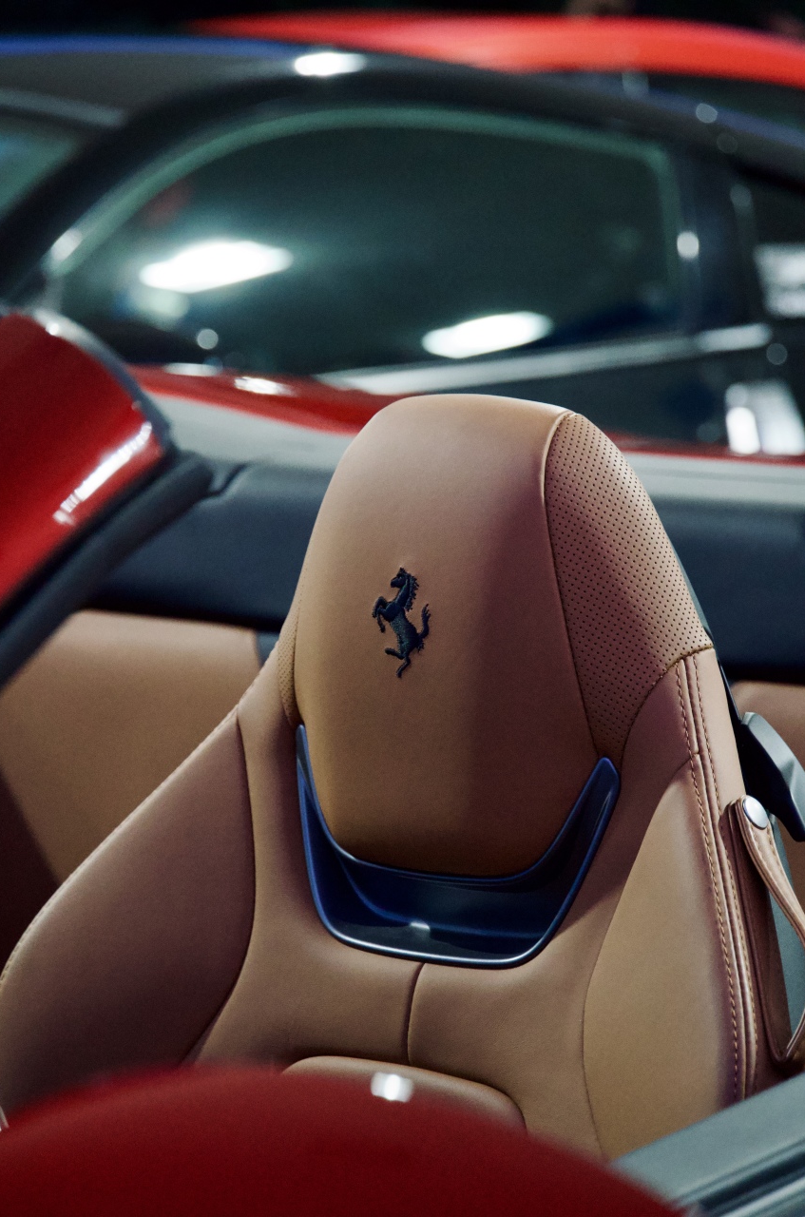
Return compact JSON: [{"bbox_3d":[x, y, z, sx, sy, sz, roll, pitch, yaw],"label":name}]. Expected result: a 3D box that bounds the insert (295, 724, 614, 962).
[{"bbox_3d":[0.030,0.148,2.803,0.224,0.146,0.050,5,-7,29],"label":"insert"}]

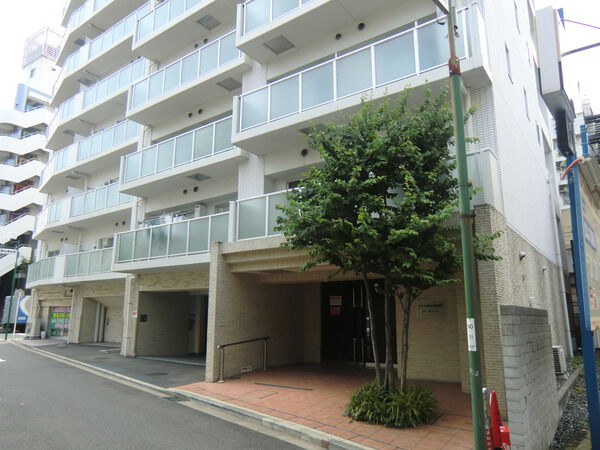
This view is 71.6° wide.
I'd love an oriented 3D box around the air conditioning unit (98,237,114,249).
[{"bbox_3d":[-9.314,0.857,20.023,0.800,0.580,0.300,-8,-14,35],"label":"air conditioning unit"}]

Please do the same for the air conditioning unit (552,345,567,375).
[{"bbox_3d":[5.776,3.027,9.440,0.300,0.570,0.800,-8,-14,35],"label":"air conditioning unit"}]

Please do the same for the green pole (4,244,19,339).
[{"bbox_3d":[-14.980,3.522,21.725,0.130,4.848,0.130,-8,-14,35],"label":"green pole"}]

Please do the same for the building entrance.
[{"bbox_3d":[1.602,2.742,11.733,2.270,2.240,0.200,-8,-14,35],"label":"building entrance"}]

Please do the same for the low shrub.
[{"bbox_3d":[1.451,2.818,6.633,1.200,0.380,1.150,-8,-14,35],"label":"low shrub"}]

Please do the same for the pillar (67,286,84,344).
[{"bbox_3d":[-10.917,4.433,20.537,0.700,2.651,0.350,-8,-14,35],"label":"pillar"}]

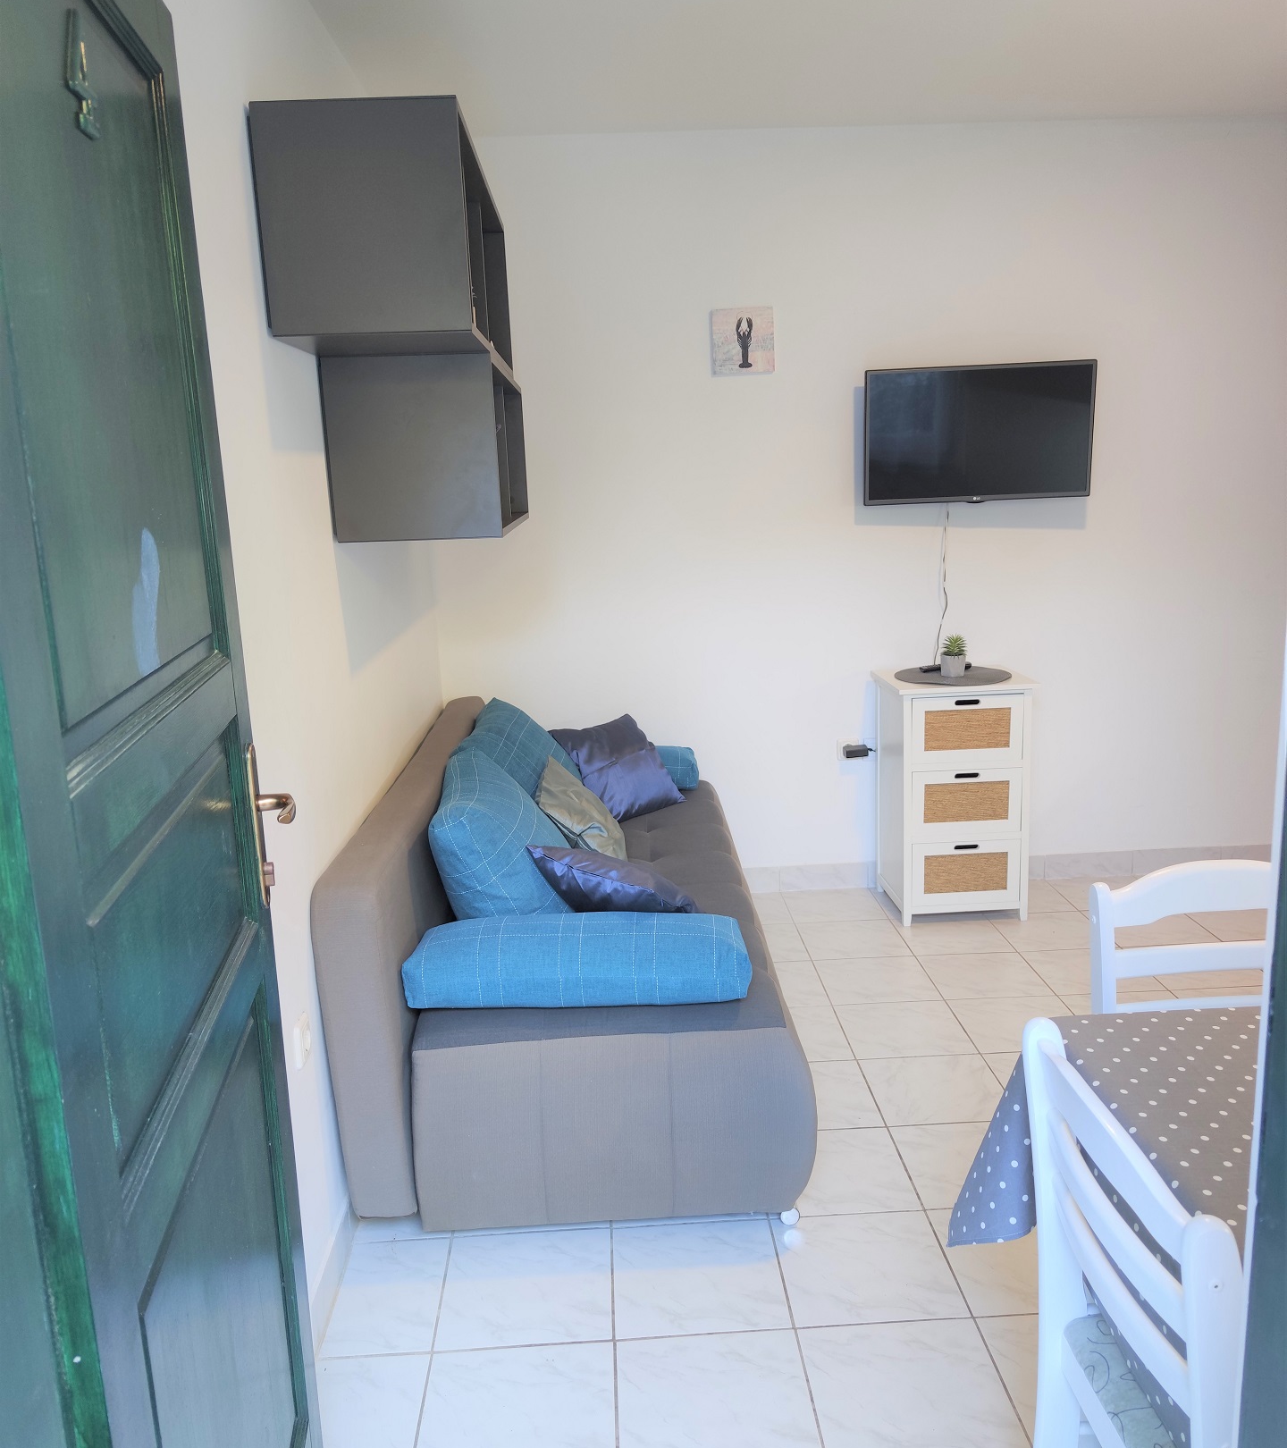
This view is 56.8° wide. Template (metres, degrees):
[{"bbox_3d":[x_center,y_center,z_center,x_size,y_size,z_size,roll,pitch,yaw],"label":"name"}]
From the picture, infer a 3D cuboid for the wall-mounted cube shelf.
[{"bbox_3d":[-0.521,-0.859,2.894,0.360,0.780,1.512,-3,12,-2],"label":"wall-mounted cube shelf"}]

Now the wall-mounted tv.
[{"bbox_3d":[1.093,-0.954,3.905,0.740,0.433,0.063,-2,15,2],"label":"wall-mounted tv"}]

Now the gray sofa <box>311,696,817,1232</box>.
[{"bbox_3d":[-0.172,0.439,3.233,0.945,0.792,1.839,-3,12,-2],"label":"gray sofa"}]

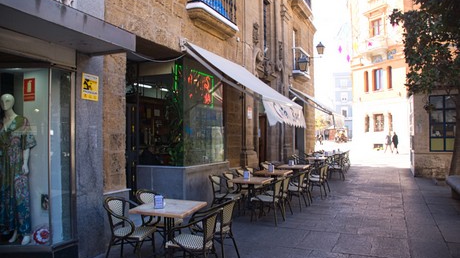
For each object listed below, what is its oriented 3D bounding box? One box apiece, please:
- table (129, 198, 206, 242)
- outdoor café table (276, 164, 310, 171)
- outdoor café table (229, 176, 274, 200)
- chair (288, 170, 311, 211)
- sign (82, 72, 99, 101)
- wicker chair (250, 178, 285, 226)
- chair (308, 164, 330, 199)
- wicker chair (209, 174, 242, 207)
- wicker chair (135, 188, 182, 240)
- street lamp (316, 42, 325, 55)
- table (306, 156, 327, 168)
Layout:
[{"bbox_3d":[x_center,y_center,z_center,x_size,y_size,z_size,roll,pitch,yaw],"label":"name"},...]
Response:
[{"bbox_3d":[-0.815,1.404,4.548,0.780,0.750,0.780,-1,-1,17],"label":"table"},{"bbox_3d":[1.947,1.515,10.466,0.780,0.750,0.780,-1,-2,25],"label":"outdoor café table"},{"bbox_3d":[0.471,1.458,7.417,0.780,0.750,0.780,-1,-2,24],"label":"outdoor café table"},{"bbox_3d":[1.406,1.341,7.637,0.570,0.830,0.550,-1,-1,29],"label":"chair"},{"bbox_3d":[-1.953,-0.580,4.808,0.010,0.350,0.275,-1,-1,23],"label":"sign"},{"bbox_3d":[0.686,1.327,6.497,0.570,0.830,0.550,-1,-1,29],"label":"wicker chair"},{"bbox_3d":[2.228,1.356,8.957,0.570,0.830,0.550,-1,-1,34],"label":"chair"},{"bbox_3d":[-0.030,1.329,6.600,0.570,0.830,0.550,-1,-1,26],"label":"wicker chair"},{"bbox_3d":[-0.960,1.308,4.850,0.570,0.830,0.550,-1,-1,33],"label":"wicker chair"},{"bbox_3d":[4.346,-3.853,16.500,0.370,0.600,0.370,-1,-1,26],"label":"street lamp"},{"bbox_3d":[3.120,1.436,12.400,0.720,0.750,0.720,-1,-1,26],"label":"table"}]

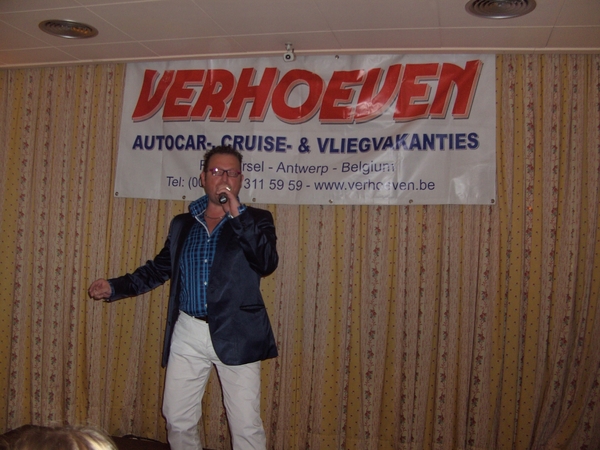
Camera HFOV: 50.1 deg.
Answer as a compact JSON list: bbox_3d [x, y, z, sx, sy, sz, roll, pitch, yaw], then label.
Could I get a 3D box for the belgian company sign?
[{"bbox_3d":[-0.027,-0.594,4.011,2.400,0.889,0.040,2,-2,13],"label":"belgian company sign"}]

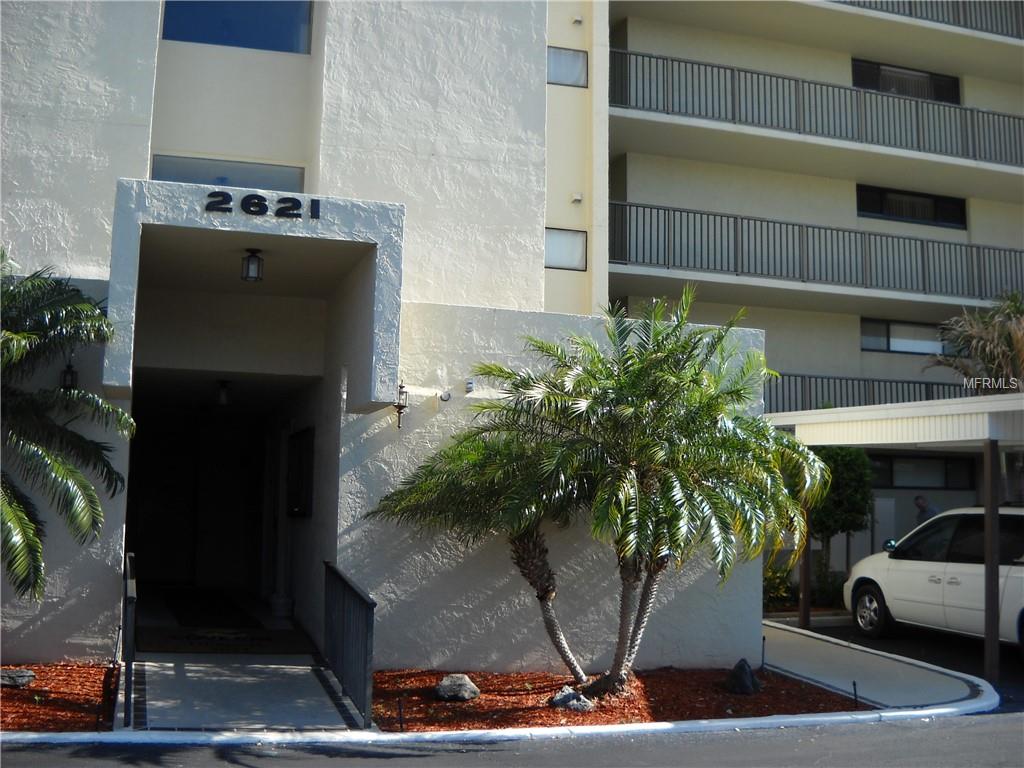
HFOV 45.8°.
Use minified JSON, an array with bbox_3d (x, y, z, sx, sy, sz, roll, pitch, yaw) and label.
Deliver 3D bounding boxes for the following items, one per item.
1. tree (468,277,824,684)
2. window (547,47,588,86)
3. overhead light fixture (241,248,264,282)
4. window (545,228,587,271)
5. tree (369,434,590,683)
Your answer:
[{"bbox_3d":[1.108,0.828,9.700,2.700,3.200,2.450,3,-7,-17],"label":"tree"},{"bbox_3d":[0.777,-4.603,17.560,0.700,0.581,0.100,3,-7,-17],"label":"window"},{"bbox_3d":[-2.062,-0.945,9.650,0.180,0.245,0.180,3,-7,-17],"label":"overhead light fixture"},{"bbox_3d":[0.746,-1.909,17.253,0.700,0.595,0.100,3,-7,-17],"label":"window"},{"bbox_3d":[-0.223,1.433,9.850,1.850,2.060,1.700,3,-7,-17],"label":"tree"}]

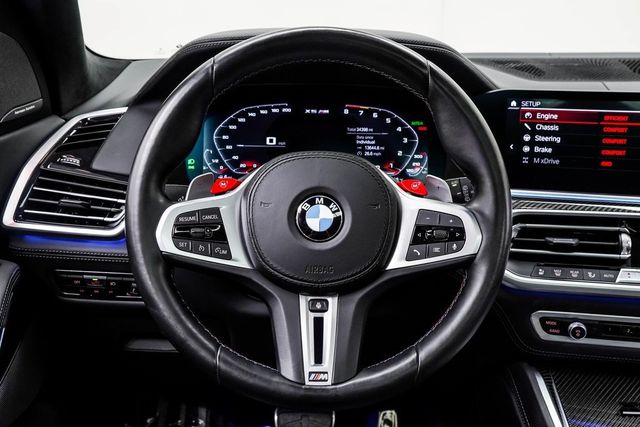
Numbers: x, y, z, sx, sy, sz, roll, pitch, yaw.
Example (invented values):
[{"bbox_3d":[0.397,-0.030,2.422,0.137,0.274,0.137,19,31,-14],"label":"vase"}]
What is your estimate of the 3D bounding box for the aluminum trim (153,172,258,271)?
[{"bbox_3d":[-0.114,0.007,0.710,0.102,0.096,0.030,0,-3,0],"label":"aluminum trim"}]

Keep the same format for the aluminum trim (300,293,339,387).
[{"bbox_3d":[-0.002,0.126,0.707,0.040,0.093,0.015,0,-3,0],"label":"aluminum trim"}]

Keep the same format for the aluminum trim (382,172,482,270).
[{"bbox_3d":[0.112,0.008,0.710,0.100,0.097,0.030,0,-3,0],"label":"aluminum trim"}]

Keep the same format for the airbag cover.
[{"bbox_3d":[0.001,0.006,0.705,0.150,0.136,0.050,0,-3,0],"label":"airbag cover"}]

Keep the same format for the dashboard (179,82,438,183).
[{"bbox_3d":[-0.009,-0.104,0.935,0.343,0.133,0.050,0,-3,0],"label":"dashboard"}]

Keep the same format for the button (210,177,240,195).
[{"bbox_3d":[-0.096,-0.028,0.722,0.031,0.019,0.017,0,-3,0],"label":"button"}]

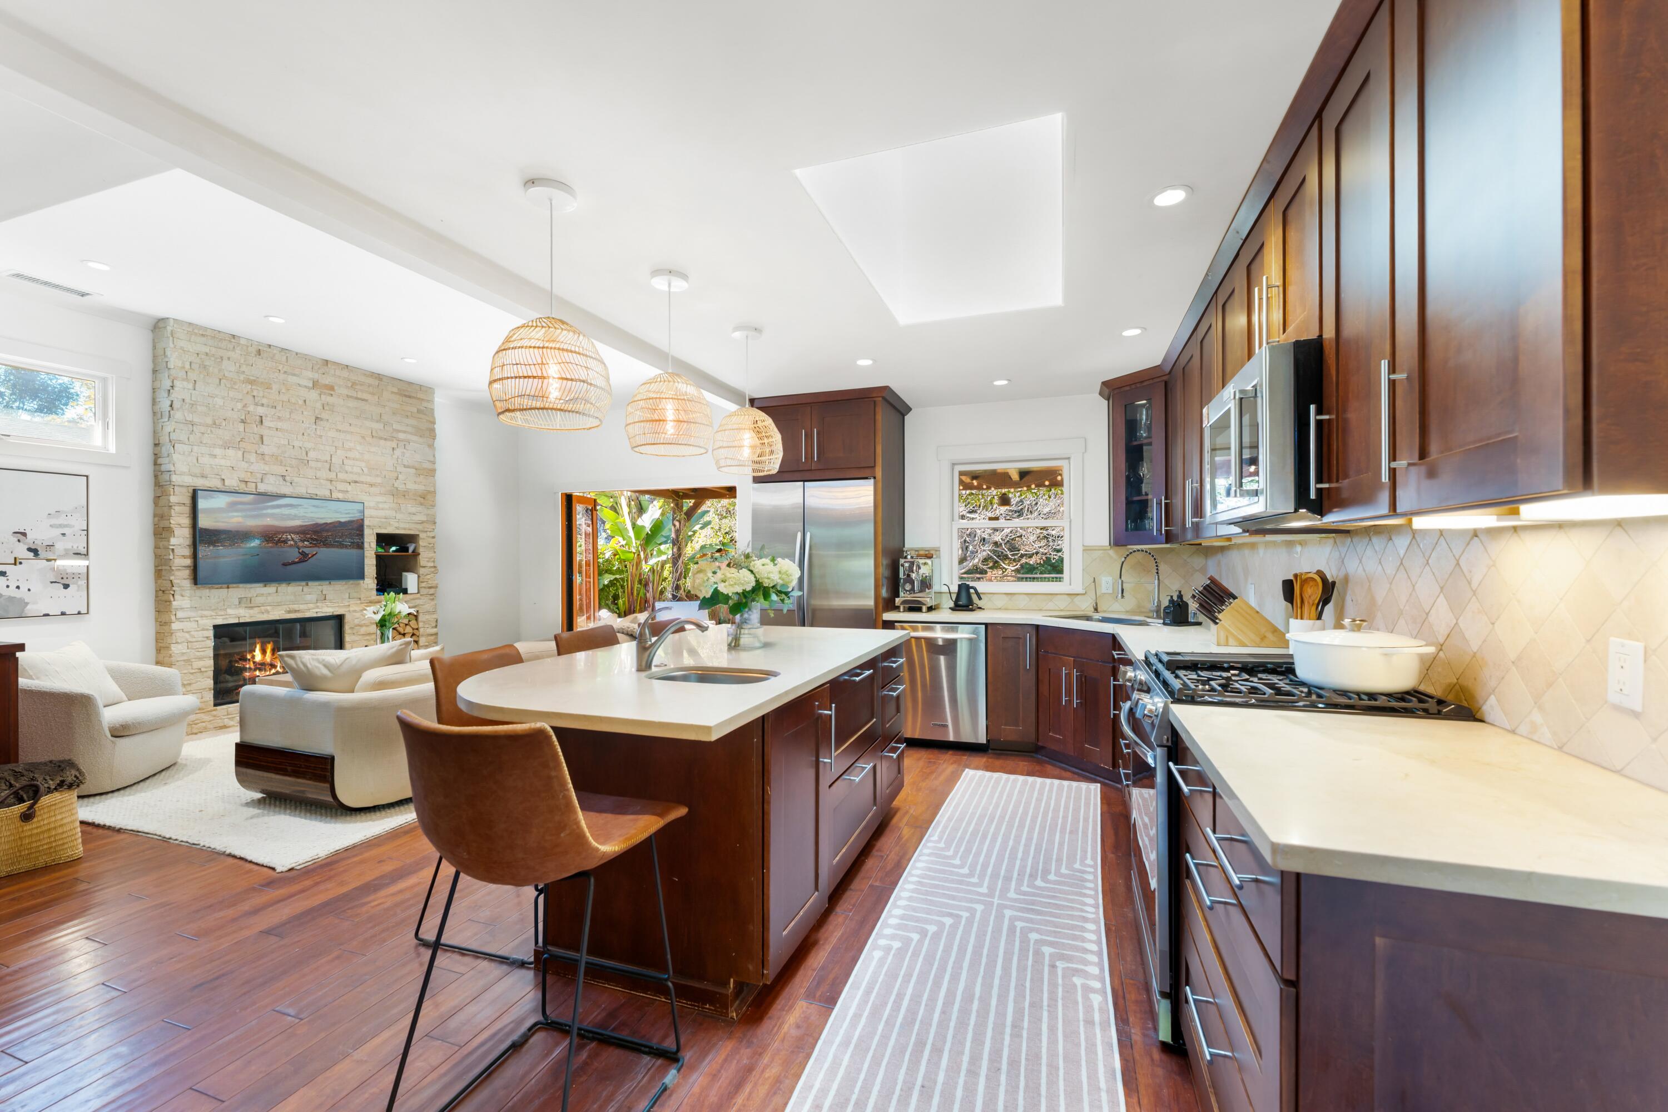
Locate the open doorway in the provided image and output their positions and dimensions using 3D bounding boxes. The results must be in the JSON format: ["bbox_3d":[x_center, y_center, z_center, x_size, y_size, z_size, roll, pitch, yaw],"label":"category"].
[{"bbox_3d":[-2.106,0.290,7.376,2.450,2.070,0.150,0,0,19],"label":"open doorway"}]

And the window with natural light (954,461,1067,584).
[{"bbox_3d":[1.303,-0.251,4.810,0.840,0.930,0.100,0,0,19],"label":"window with natural light"}]

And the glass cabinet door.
[{"bbox_3d":[1.909,-0.558,4.080,0.040,0.990,0.400,0,0,-26],"label":"glass cabinet door"}]

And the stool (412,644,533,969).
[{"bbox_3d":[-1.107,0.834,2.344,0.520,0.950,0.460,0,0,19],"label":"stool"}]

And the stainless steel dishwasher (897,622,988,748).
[{"bbox_3d":[0.809,0.880,4.605,0.605,0.860,0.610,0,0,20],"label":"stainless steel dishwasher"}]

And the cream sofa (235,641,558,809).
[{"bbox_3d":[-2.466,0.947,4.462,1.020,0.750,2.250,0,0,20],"label":"cream sofa"}]

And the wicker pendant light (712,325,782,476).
[{"bbox_3d":[-0.434,-0.777,3.250,0.352,0.710,0.352,0,0,0],"label":"wicker pendant light"}]

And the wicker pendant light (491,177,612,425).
[{"bbox_3d":[-0.878,-0.778,2.013,0.352,0.710,0.352,0,0,20],"label":"wicker pendant light"}]

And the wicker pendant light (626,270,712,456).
[{"bbox_3d":[-0.677,-0.794,2.679,0.355,0.725,0.355,0,0,0],"label":"wicker pendant light"}]

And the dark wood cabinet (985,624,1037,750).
[{"bbox_3d":[1.248,0.876,4.448,0.308,0.870,0.600,0,0,20],"label":"dark wood cabinet"}]

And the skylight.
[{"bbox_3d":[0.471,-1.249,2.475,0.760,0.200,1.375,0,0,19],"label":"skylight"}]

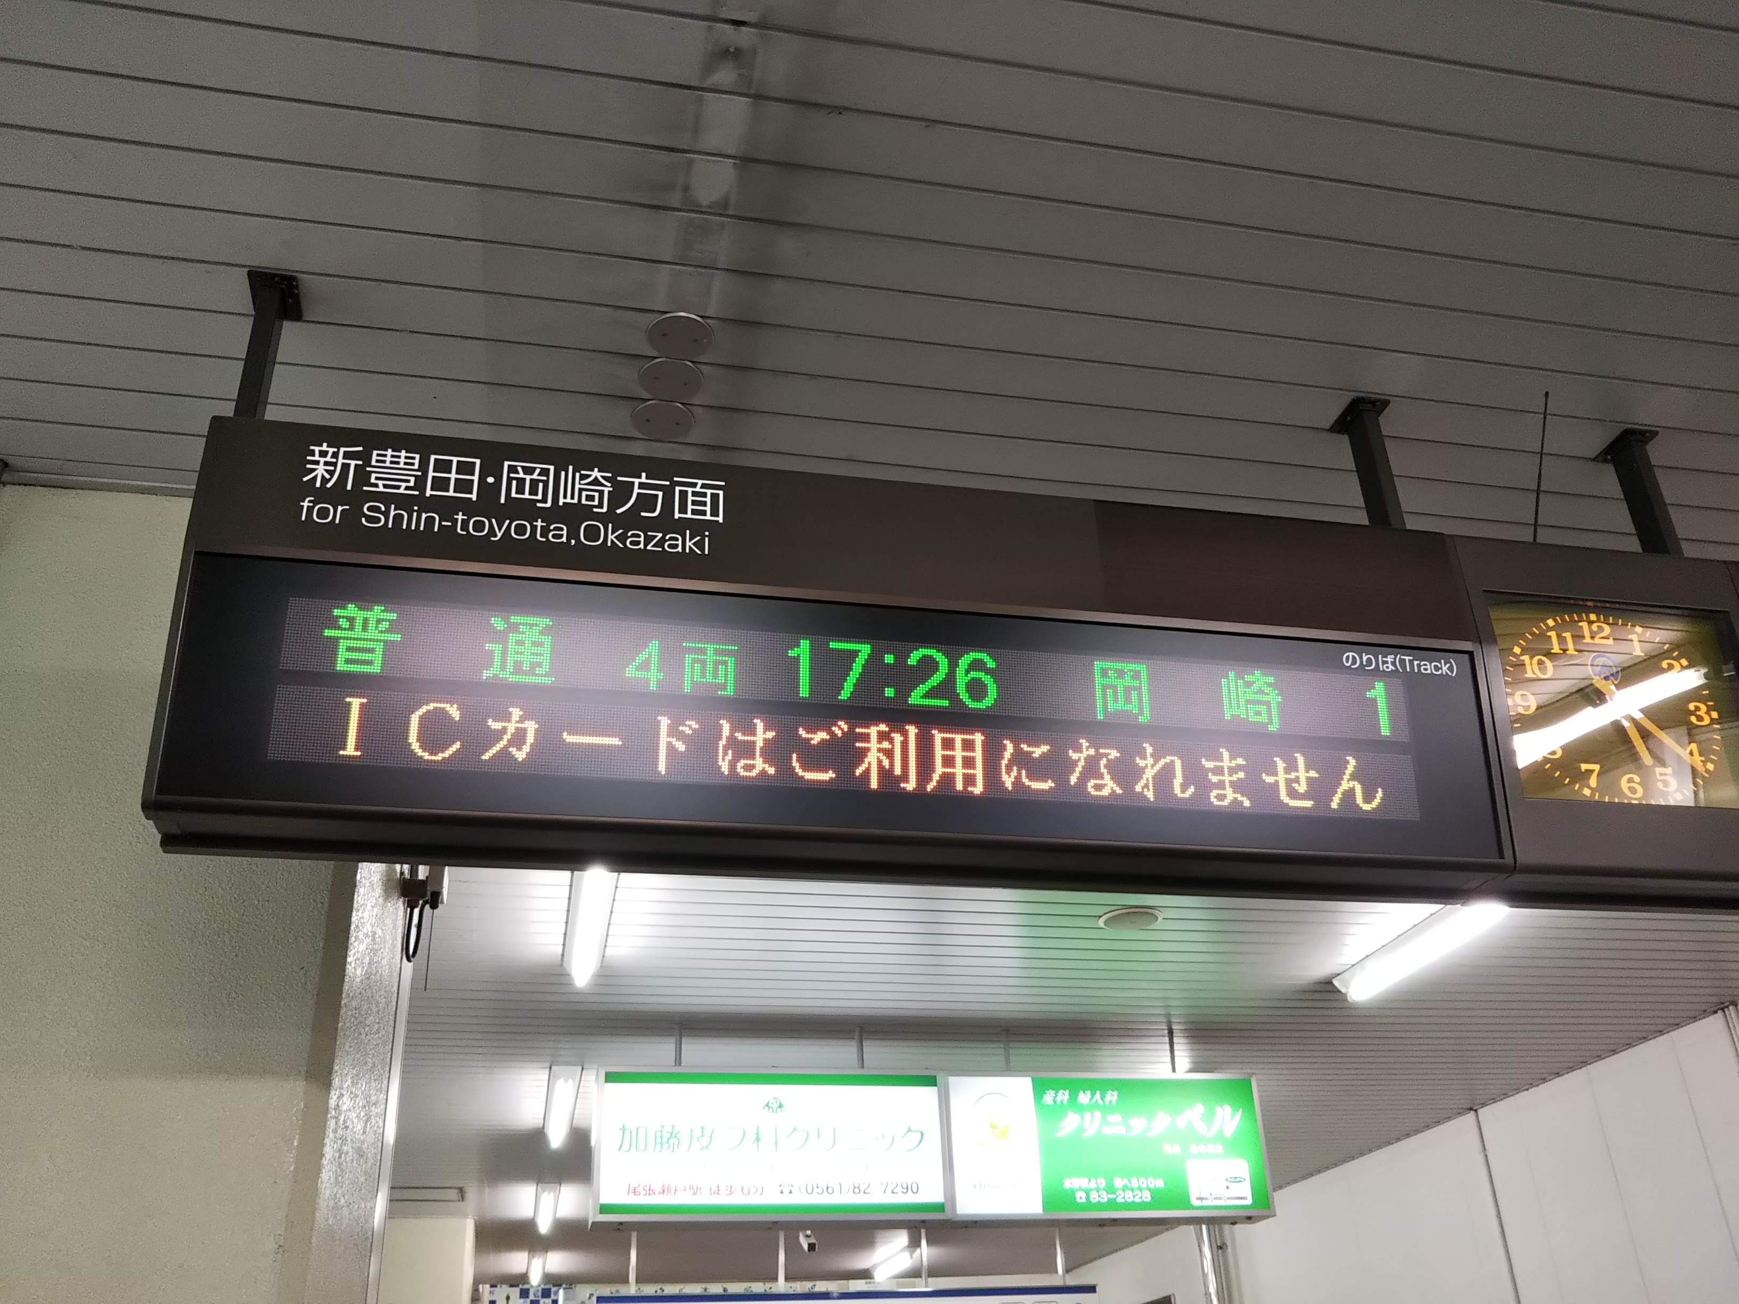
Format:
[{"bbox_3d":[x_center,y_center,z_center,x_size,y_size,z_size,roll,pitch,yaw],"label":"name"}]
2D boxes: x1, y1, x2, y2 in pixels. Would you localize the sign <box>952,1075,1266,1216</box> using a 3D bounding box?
[{"bbox_3d":[0.882,1.887,5.723,1.248,0.522,0.214,4,-30,-12],"label":"sign"}]

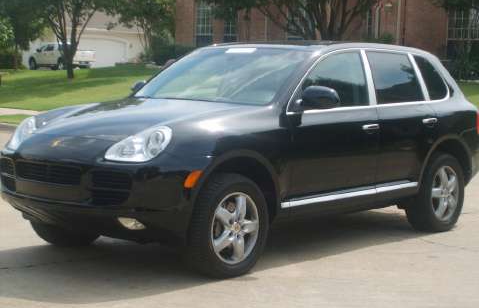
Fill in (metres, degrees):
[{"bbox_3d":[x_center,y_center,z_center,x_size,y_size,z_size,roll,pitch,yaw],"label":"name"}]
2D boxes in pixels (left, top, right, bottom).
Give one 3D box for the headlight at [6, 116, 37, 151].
[{"bbox_3d":[-1.600,-0.159,7.330,0.355,0.250,0.360,6,7,41],"label":"headlight"}]

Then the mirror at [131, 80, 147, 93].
[{"bbox_3d":[-0.834,-0.557,8.742,0.270,0.180,0.140,5,7,41],"label":"mirror"}]

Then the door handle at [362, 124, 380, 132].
[{"bbox_3d":[1.065,-0.215,8.075,0.050,0.050,0.210,5,7,41],"label":"door handle"}]

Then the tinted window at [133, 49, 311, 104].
[{"bbox_3d":[-0.133,-0.646,7.981,1.490,0.465,0.840,6,7,41],"label":"tinted window"}]

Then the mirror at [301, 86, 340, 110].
[{"bbox_3d":[0.601,-0.412,7.362,0.220,0.177,0.230,6,7,41],"label":"mirror"}]

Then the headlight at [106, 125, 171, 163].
[{"bbox_3d":[-0.632,-0.065,6.490,0.355,0.250,0.360,6,7,41],"label":"headlight"}]

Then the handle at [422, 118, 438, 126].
[{"bbox_3d":[1.678,-0.286,8.772,0.050,0.050,0.210,5,7,41],"label":"handle"}]

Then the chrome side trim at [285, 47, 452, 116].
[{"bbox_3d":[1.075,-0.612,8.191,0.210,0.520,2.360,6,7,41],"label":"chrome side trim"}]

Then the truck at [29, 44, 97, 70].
[{"bbox_3d":[-12.100,-6.600,67.500,1.980,1.900,5.750,-4,7,-41],"label":"truck"}]

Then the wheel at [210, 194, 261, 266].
[{"bbox_3d":[-0.099,0.504,6.959,0.210,0.500,0.500,5,7,41],"label":"wheel"}]

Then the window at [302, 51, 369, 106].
[{"bbox_3d":[0.712,-0.583,7.809,0.050,0.480,0.970,-23,-12,40],"label":"window"}]

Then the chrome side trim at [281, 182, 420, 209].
[{"bbox_3d":[0.921,0.317,7.895,0.050,0.065,1.895,6,7,41],"label":"chrome side trim"}]

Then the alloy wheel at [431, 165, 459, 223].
[{"bbox_3d":[1.787,0.352,9.097,0.210,0.500,0.500,5,7,41],"label":"alloy wheel"}]

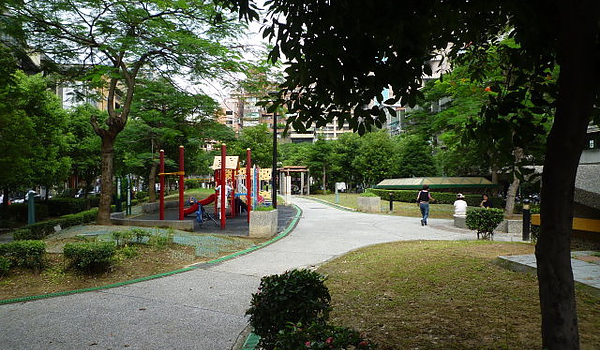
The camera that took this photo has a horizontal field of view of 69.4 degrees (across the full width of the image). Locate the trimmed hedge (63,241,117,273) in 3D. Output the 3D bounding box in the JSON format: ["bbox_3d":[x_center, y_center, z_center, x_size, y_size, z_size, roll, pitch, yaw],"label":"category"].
[{"bbox_3d":[-4.081,1.555,8.405,0.970,0.460,0.750,0,-1,-7],"label":"trimmed hedge"}]

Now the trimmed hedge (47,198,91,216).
[{"bbox_3d":[-11.754,1.643,22.010,2.200,0.880,1.100,0,-1,0],"label":"trimmed hedge"}]

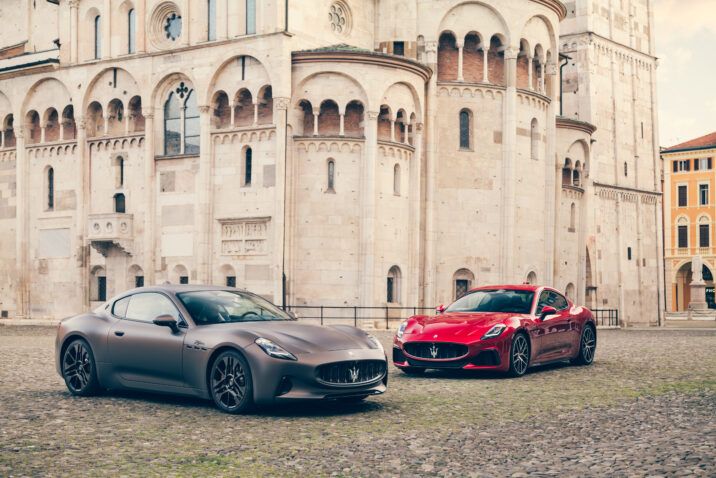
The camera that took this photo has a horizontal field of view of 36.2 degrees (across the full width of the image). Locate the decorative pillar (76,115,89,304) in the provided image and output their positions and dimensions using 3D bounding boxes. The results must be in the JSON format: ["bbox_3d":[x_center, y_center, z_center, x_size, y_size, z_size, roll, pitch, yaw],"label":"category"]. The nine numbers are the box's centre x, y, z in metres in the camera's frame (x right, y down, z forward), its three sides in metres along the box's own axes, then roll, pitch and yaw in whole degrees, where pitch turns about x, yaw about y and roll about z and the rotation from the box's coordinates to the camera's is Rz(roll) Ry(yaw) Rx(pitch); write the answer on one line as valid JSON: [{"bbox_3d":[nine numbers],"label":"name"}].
[{"bbox_3d":[-10.952,-0.888,43.347,0.380,7.974,0.330,-2,-3,34],"label":"decorative pillar"}]

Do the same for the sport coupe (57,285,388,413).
[{"bbox_3d":[-1.790,1.245,13.300,4.940,1.350,1.980,-3,-4,44],"label":"sport coupe"}]

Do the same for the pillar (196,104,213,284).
[{"bbox_3d":[-6.035,-1.100,43.024,0.520,8.432,0.420,-2,-3,32],"label":"pillar"}]

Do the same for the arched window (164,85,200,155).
[{"bbox_3d":[-6.562,-4.476,40.982,1.680,2.637,0.300,-2,-3,34],"label":"arched window"}]

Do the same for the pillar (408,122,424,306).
[{"bbox_3d":[2.303,-0.744,43.080,0.500,7.730,0.600,-1,-3,19],"label":"pillar"}]

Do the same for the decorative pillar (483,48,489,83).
[{"bbox_3d":[5.299,-7.199,45.406,0.270,1.450,0.270,0,-3,0],"label":"decorative pillar"}]

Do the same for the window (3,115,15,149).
[{"bbox_3d":[-15.761,-4.851,49.377,0.820,1.543,0.350,-2,-3,32],"label":"window"}]

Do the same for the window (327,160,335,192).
[{"bbox_3d":[-0.946,-2.184,37.634,0.300,1.173,0.250,0,-2,-4],"label":"window"}]

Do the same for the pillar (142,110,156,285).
[{"bbox_3d":[-8.037,-0.944,42.181,0.520,7.900,0.320,-2,-3,32],"label":"pillar"}]

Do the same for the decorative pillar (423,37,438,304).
[{"bbox_3d":[2.973,-2.342,44.568,0.600,11.200,0.550,0,-3,-3],"label":"decorative pillar"}]

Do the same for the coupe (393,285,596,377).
[{"bbox_3d":[2.354,1.427,17.694,1.980,1.353,4.950,-1,-3,31],"label":"coupe"}]

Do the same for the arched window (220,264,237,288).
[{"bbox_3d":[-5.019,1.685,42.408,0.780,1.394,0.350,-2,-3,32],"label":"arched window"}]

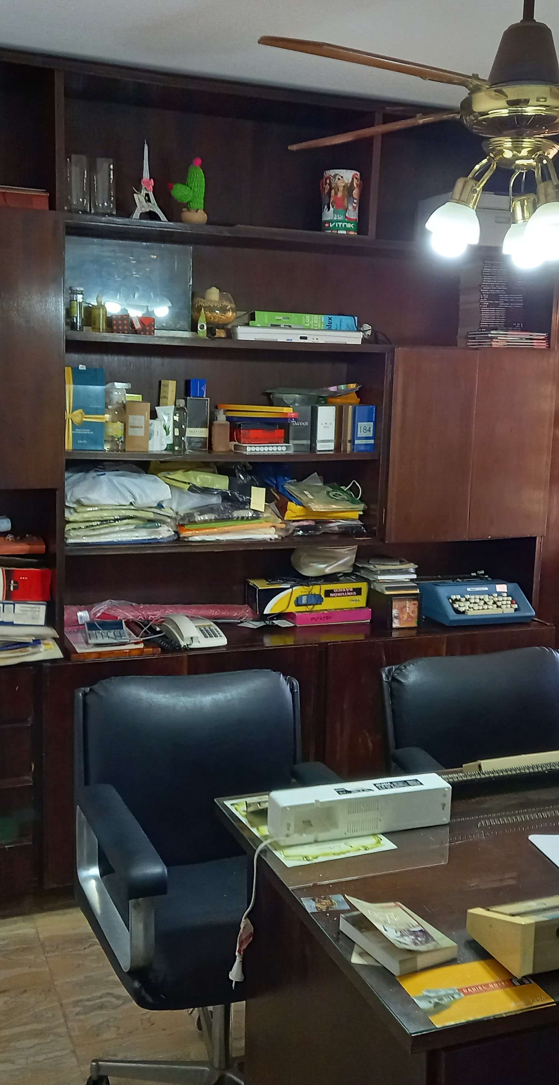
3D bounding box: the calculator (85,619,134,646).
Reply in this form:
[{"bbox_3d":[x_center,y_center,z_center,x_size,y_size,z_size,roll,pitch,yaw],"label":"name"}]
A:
[{"bbox_3d":[-0.536,0.281,3.259,0.125,0.025,0.151,-2,22,-21],"label":"calculator"}]

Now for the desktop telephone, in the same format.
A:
[{"bbox_3d":[-0.265,0.266,3.263,0.150,0.072,0.210,-2,10,-22],"label":"desktop telephone"}]

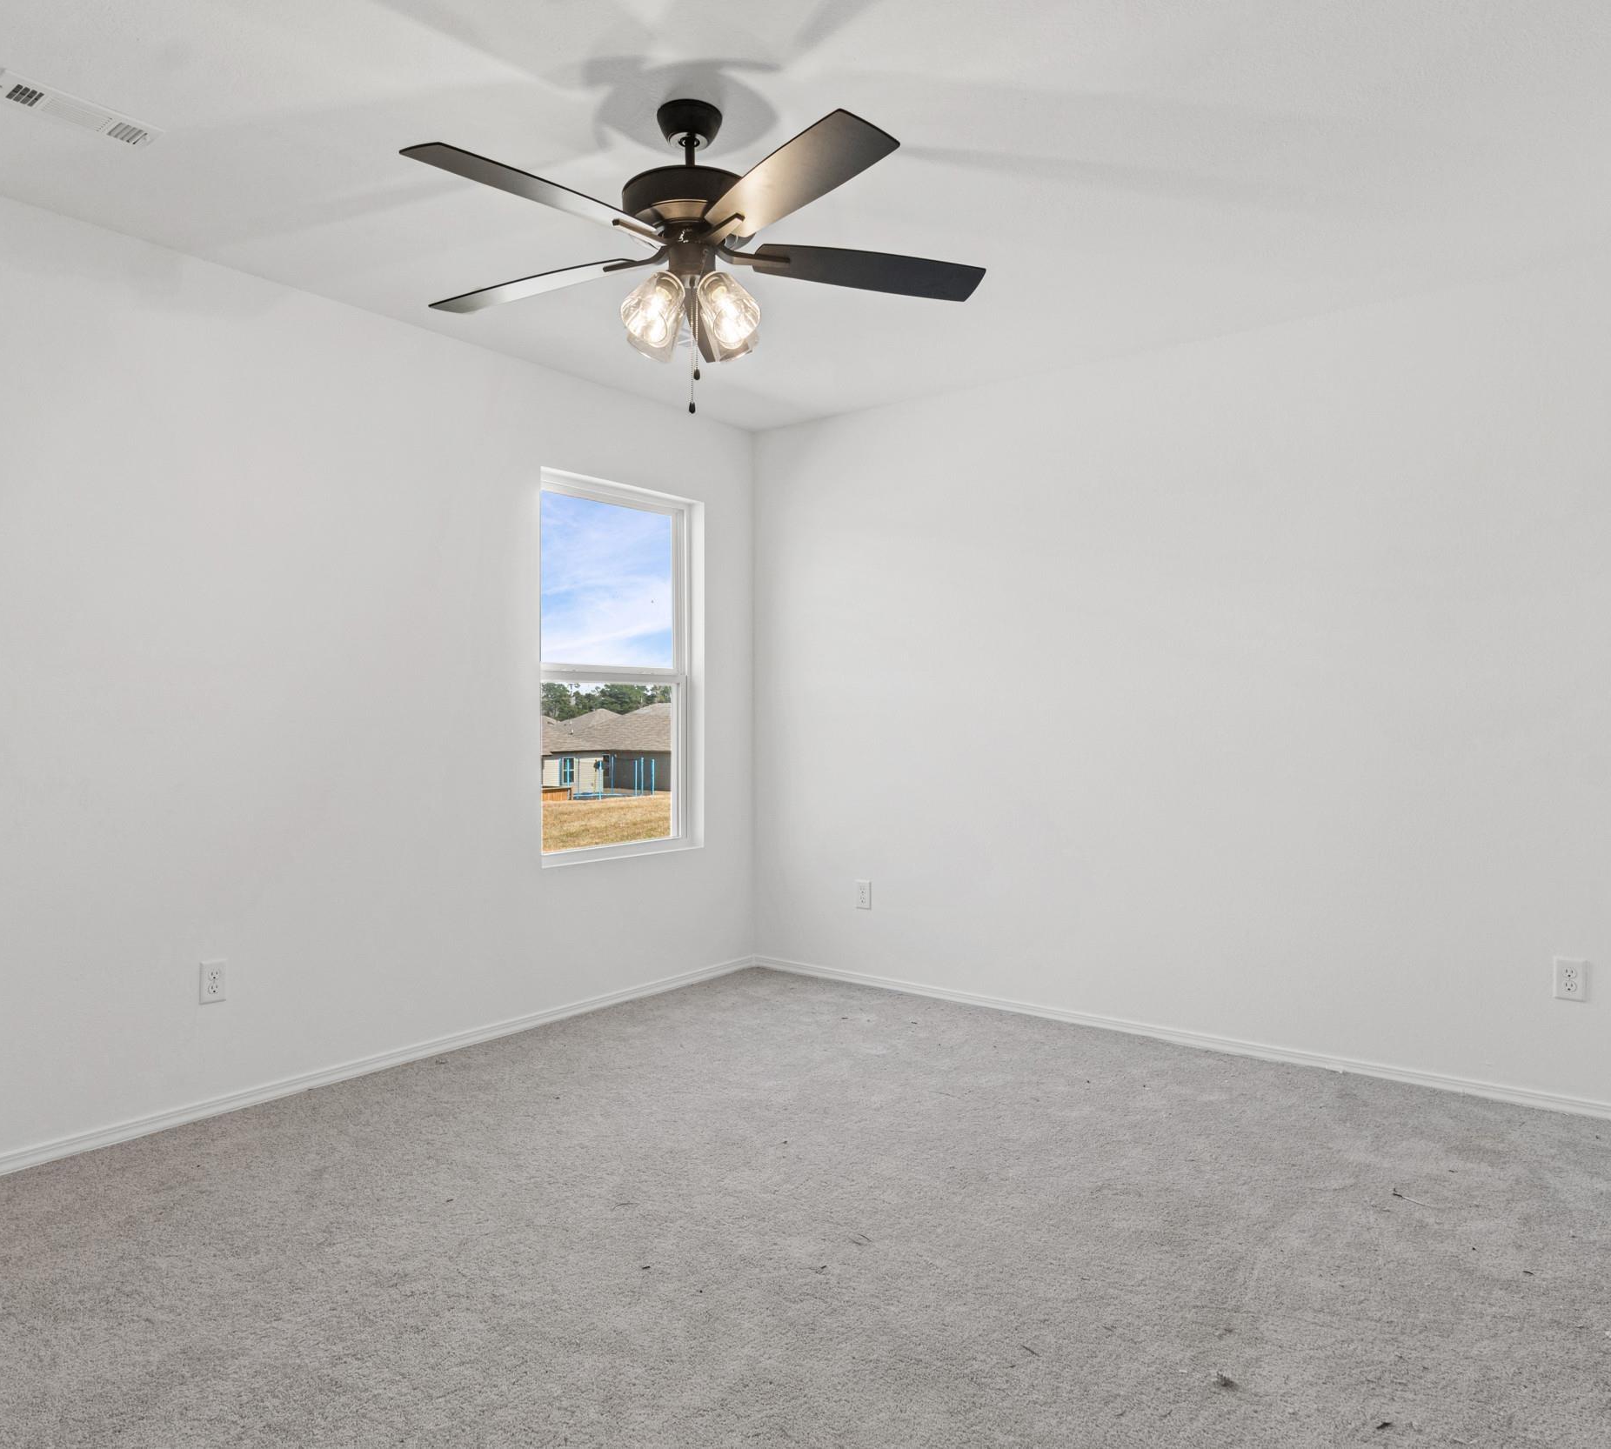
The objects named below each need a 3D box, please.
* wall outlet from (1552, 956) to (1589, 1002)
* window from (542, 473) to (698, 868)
[{"bbox_3d":[2.184,0.730,3.102,0.077,0.120,0.010,0,0,38],"label":"wall outlet"},{"bbox_3d":[-0.777,-0.211,4.418,0.080,1.490,0.875,0,0,38],"label":"window"}]

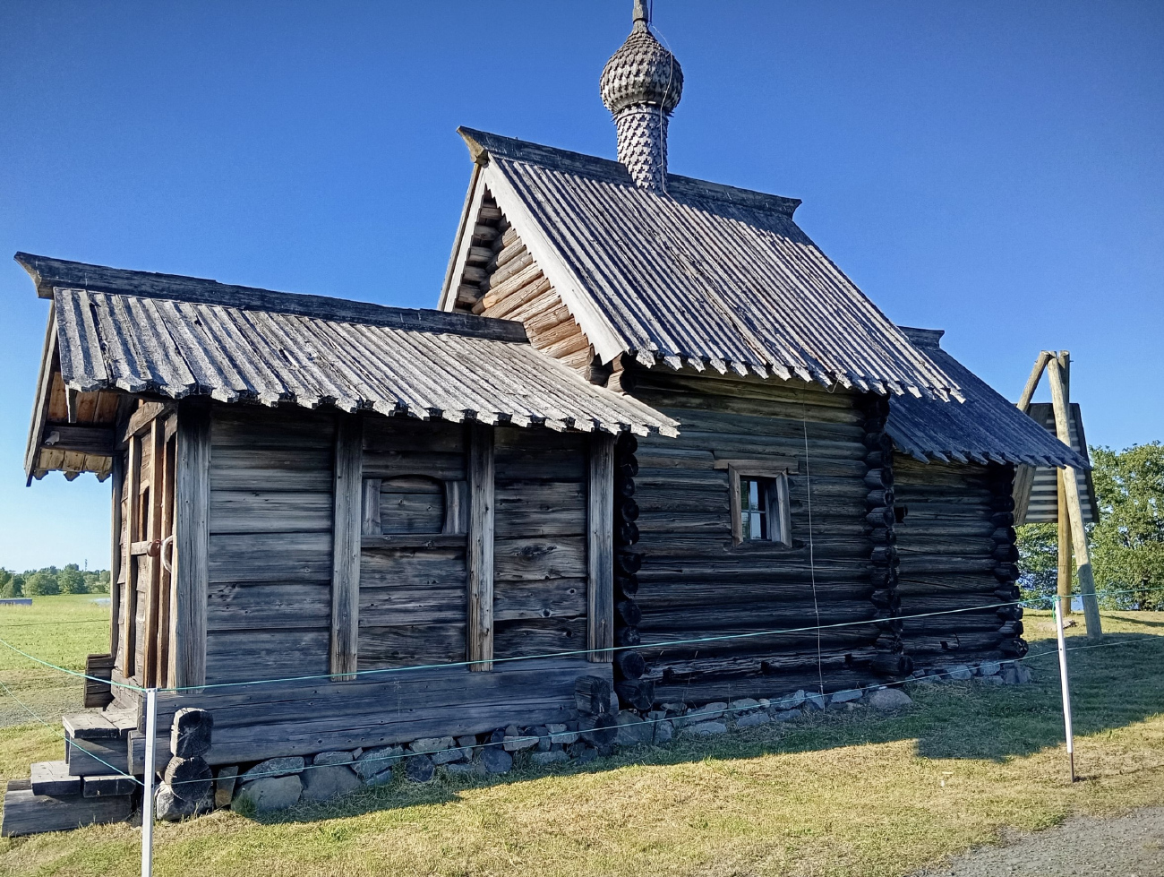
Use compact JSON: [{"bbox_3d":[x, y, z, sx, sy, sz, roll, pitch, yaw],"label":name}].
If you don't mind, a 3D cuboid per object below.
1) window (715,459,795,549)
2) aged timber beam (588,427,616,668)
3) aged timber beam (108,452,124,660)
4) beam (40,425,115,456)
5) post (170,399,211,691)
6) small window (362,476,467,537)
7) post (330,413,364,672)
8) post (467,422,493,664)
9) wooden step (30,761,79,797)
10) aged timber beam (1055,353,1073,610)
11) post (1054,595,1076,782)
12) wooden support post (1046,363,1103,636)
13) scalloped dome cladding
[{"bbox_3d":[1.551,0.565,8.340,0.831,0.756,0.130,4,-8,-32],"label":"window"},{"bbox_3d":[0.139,0.833,7.712,0.192,1.907,0.110,4,-10,-32],"label":"aged timber beam"},{"bbox_3d":[-4.290,1.060,8.757,0.143,1.897,0.150,4,-8,-32],"label":"aged timber beam"},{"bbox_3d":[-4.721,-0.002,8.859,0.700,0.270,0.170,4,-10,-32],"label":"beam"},{"bbox_3d":[-2.424,0.634,5.872,0.174,1.798,0.170,4,-8,-32],"label":"post"},{"bbox_3d":[-1.181,0.482,6.705,0.787,0.434,0.100,4,-8,-32],"label":"small window"},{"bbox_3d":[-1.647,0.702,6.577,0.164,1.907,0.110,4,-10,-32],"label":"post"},{"bbox_3d":[-0.750,0.762,6.890,0.180,1.823,0.110,4,-8,-32],"label":"post"},{"bbox_3d":[-3.193,2.034,5.686,0.242,0.074,0.620,4,-8,-32],"label":"wooden step"},{"bbox_3d":[8.325,0.845,16.250,0.200,4.651,0.200,0,13,27],"label":"aged timber beam"},{"bbox_3d":[2.907,1.496,5.668,0.040,1.093,0.040,3,-9,-32],"label":"post"},{"bbox_3d":[7.735,0.797,14.850,0.210,4.663,0.210,-9,-24,27],"label":"wooden support post"},{"bbox_3d":[0.688,-4.324,10.984,0.960,1.100,0.960,-2,-8,4],"label":"scalloped dome cladding"}]

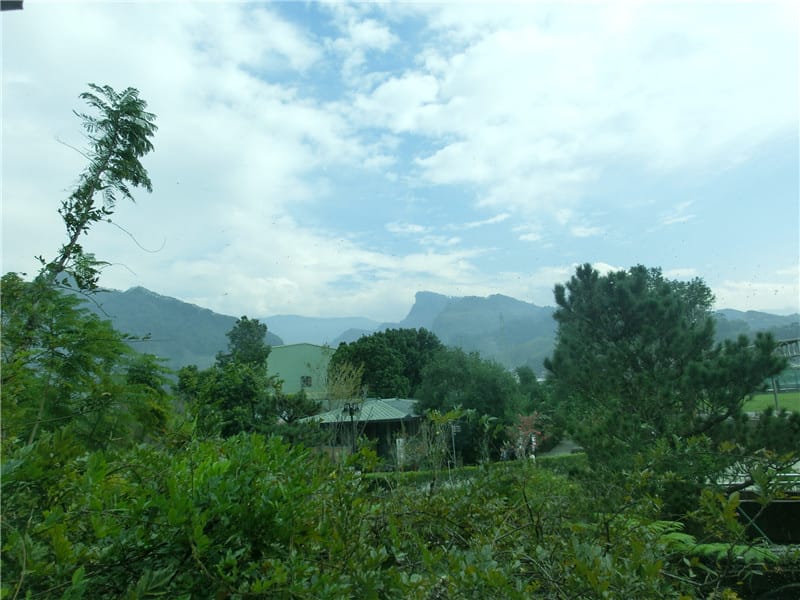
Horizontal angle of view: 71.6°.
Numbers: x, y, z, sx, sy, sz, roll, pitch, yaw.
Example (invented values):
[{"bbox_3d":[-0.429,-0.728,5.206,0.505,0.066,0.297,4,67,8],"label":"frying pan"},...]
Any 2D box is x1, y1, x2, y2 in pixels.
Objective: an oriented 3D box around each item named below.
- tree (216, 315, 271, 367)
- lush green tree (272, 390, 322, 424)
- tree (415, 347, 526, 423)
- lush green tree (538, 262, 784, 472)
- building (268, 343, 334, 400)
[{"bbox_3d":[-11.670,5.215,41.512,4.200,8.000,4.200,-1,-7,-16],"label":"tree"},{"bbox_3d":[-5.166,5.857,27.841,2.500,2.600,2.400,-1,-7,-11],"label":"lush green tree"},{"bbox_3d":[4.283,6.272,33.103,6.200,6.500,5.600,-3,-7,6],"label":"tree"},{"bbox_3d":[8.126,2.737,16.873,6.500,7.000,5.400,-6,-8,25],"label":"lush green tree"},{"bbox_3d":[-14.784,11.505,75.682,11.500,10.000,12.000,1,-8,-30],"label":"building"}]

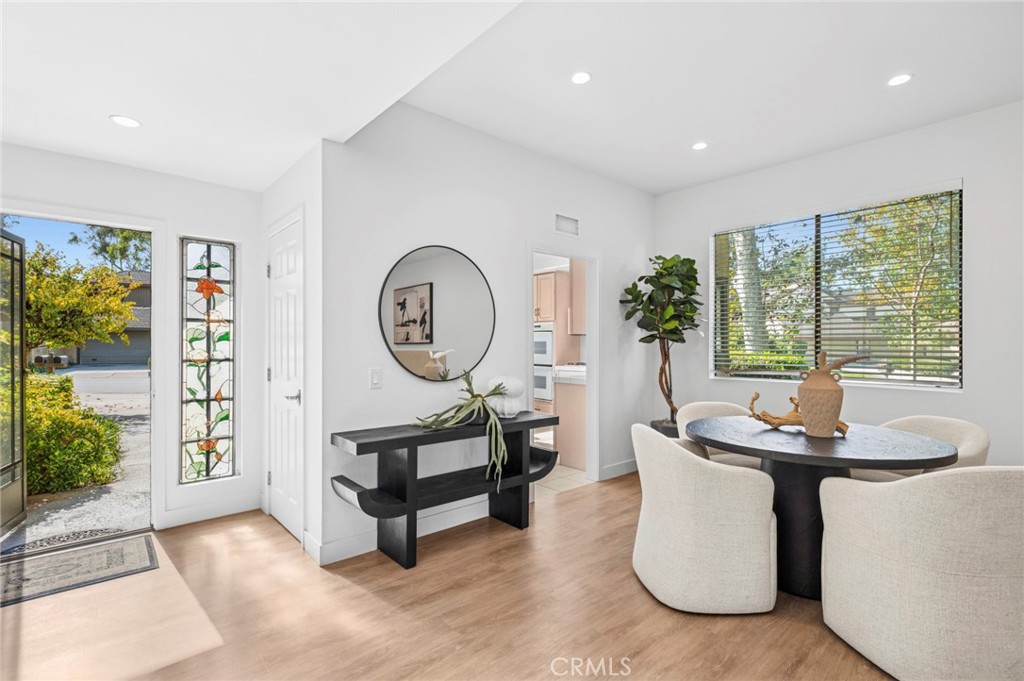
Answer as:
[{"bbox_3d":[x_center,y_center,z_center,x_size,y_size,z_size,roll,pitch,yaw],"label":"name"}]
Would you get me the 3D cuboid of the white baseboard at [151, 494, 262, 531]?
[{"bbox_3d":[-2.182,1.233,3.306,0.635,0.110,0.018,0,0,-40],"label":"white baseboard"}]

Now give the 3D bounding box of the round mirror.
[{"bbox_3d":[-0.475,-0.180,3.100,0.913,0.913,0.025,0,0,-40],"label":"round mirror"}]

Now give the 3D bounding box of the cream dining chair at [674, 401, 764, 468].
[{"bbox_3d":[1.545,0.887,3.240,0.610,0.820,0.620,0,0,-12],"label":"cream dining chair"}]

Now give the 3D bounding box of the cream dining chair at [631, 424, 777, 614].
[{"bbox_3d":[0.980,0.880,2.445,0.615,0.810,0.610,0,0,-6],"label":"cream dining chair"}]

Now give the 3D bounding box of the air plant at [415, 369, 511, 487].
[{"bbox_3d":[-0.318,0.587,2.935,0.580,0.740,0.340,0,0,-40],"label":"air plant"}]

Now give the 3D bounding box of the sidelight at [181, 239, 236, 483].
[{"bbox_3d":[-2.247,0.149,3.363,0.345,1.765,0.050,0,0,-40],"label":"sidelight"}]

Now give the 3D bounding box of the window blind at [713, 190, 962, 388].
[{"bbox_3d":[2.514,-0.345,3.729,0.060,1.360,1.690,0,0,-43],"label":"window blind"}]

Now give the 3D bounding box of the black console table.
[{"bbox_3d":[-0.346,0.925,3.002,1.500,0.745,0.360,0,0,-39],"label":"black console table"}]

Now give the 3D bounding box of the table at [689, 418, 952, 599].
[{"bbox_3d":[1.626,0.901,2.534,1.210,0.770,1.210,0,0,-8],"label":"table"}]

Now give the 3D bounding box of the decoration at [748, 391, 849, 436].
[{"bbox_3d":[1.655,0.416,2.625,0.200,0.200,0.490,0,0,-38],"label":"decoration"}]

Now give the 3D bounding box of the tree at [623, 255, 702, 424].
[{"bbox_3d":[1.385,-0.021,4.200,0.710,1.570,0.660,0,0,18],"label":"tree"}]

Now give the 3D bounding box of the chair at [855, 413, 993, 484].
[{"bbox_3d":[2.380,0.886,2.790,0.620,0.820,0.610,0,0,-17],"label":"chair"}]

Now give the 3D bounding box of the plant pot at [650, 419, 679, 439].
[{"bbox_3d":[1.530,1.039,4.250,0.420,0.520,0.420,0,0,20],"label":"plant pot"}]

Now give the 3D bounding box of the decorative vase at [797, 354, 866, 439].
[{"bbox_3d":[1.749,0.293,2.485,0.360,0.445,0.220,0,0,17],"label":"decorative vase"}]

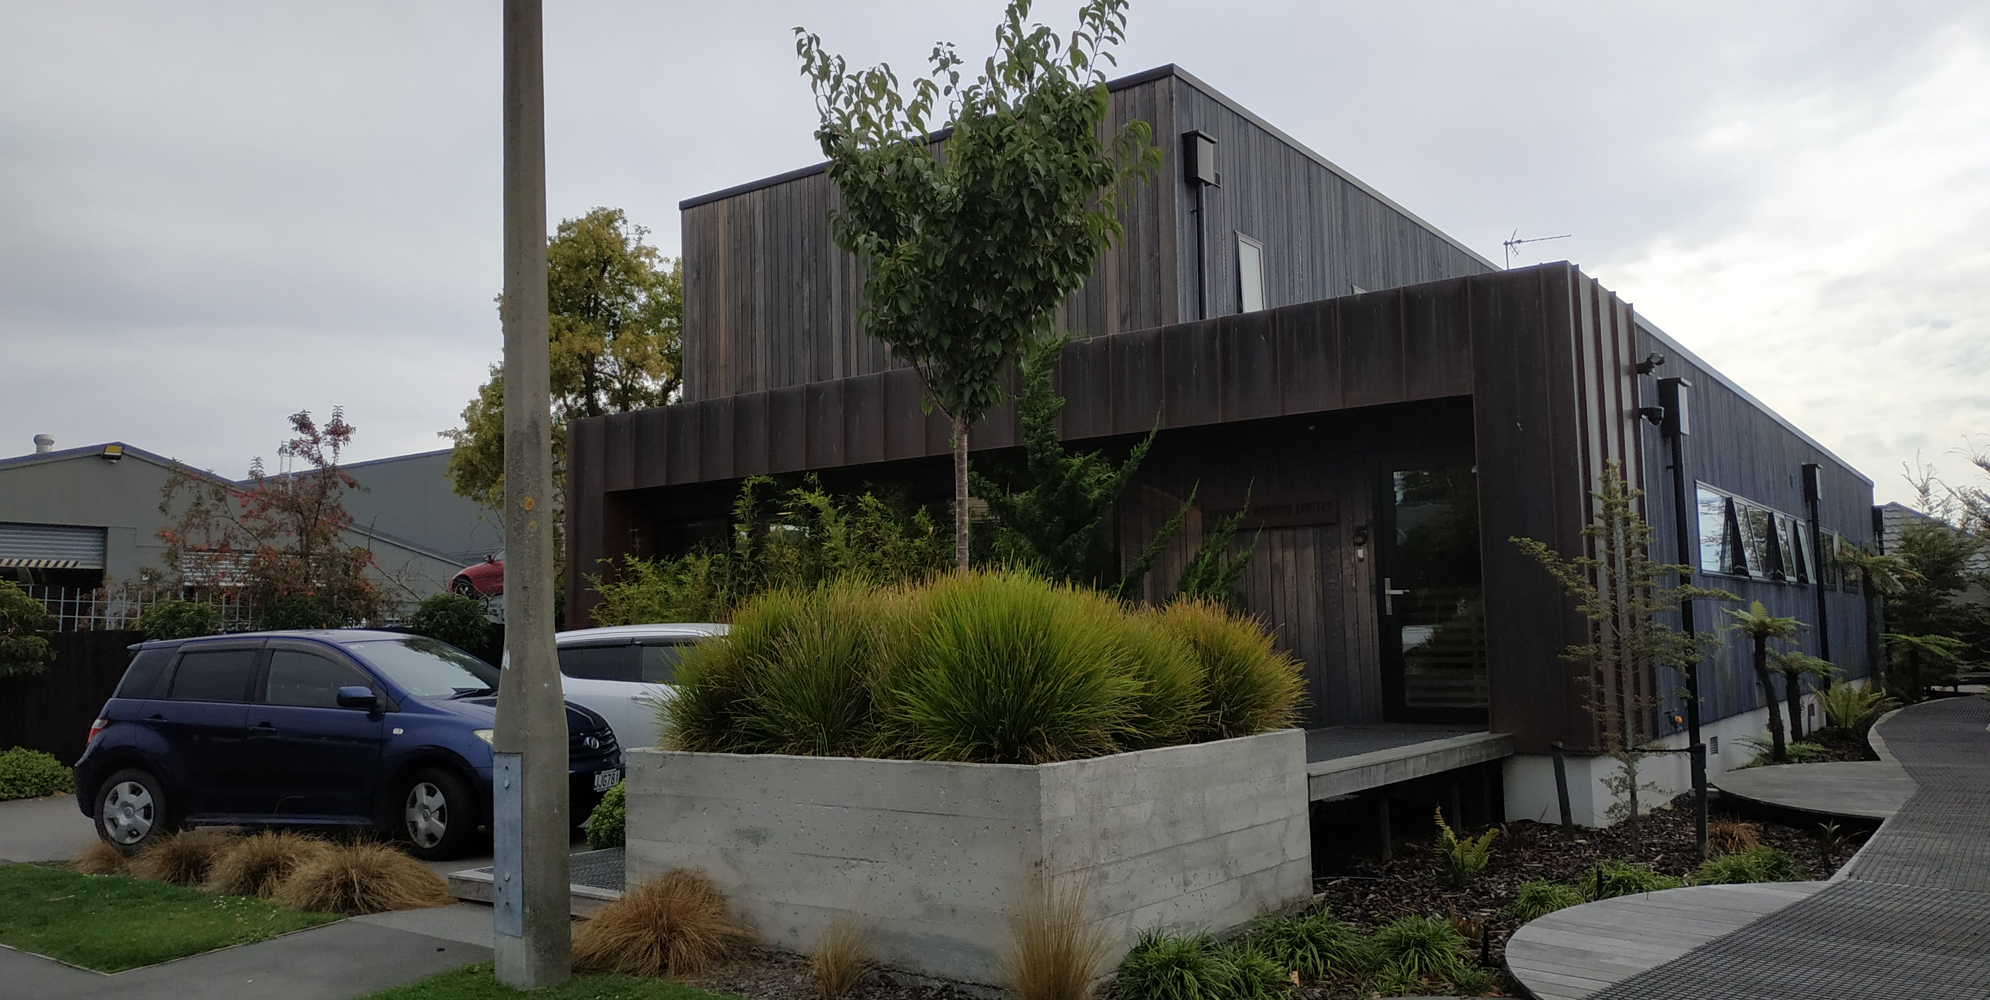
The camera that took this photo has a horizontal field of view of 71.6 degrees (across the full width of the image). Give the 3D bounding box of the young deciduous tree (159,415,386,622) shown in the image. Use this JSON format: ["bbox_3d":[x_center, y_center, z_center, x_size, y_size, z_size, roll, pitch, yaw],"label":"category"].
[{"bbox_3d":[-7.920,0.715,15.100,2.450,3.400,2.200,2,-6,-28],"label":"young deciduous tree"}]

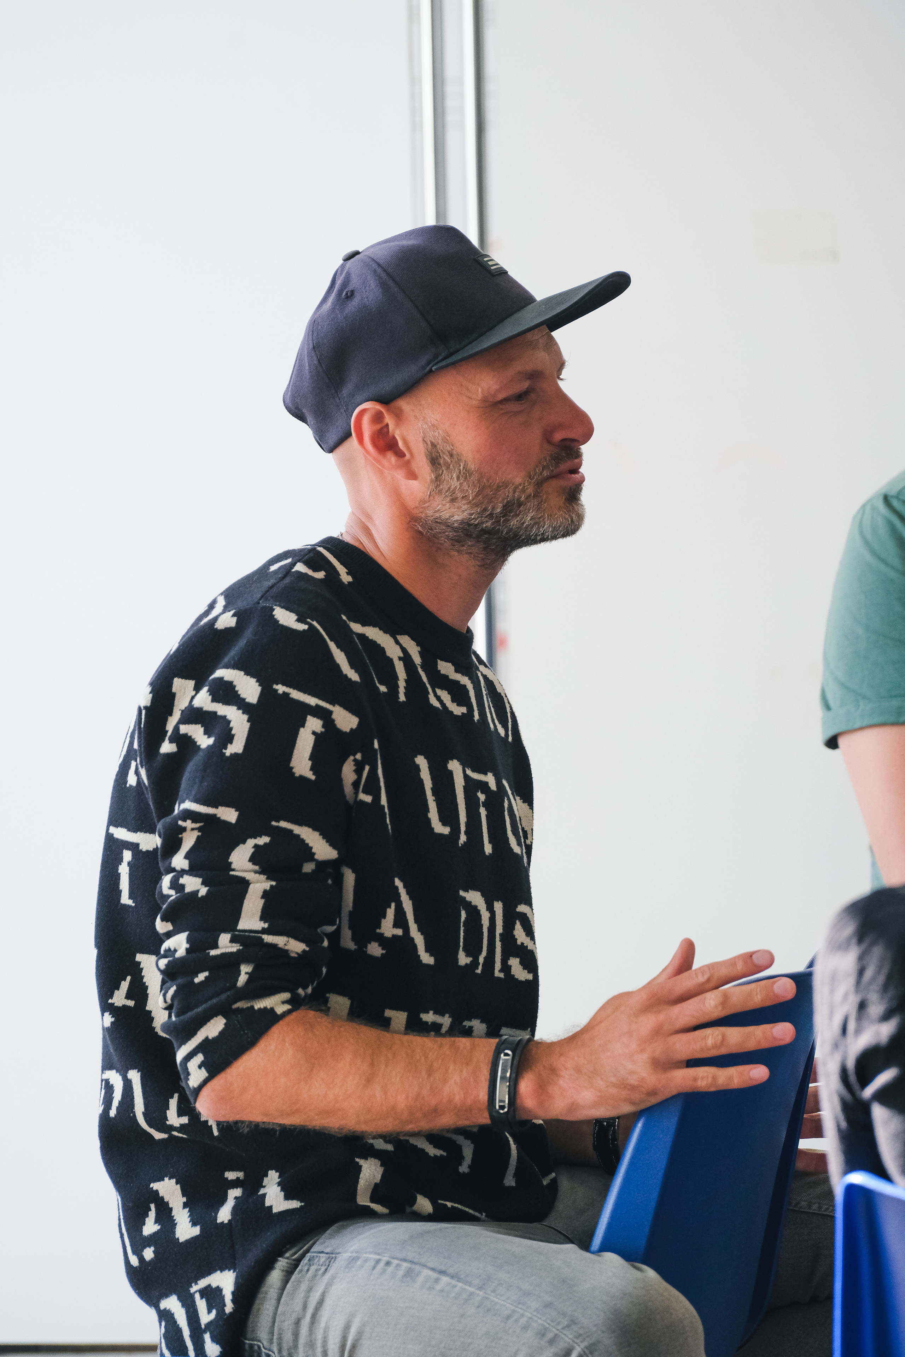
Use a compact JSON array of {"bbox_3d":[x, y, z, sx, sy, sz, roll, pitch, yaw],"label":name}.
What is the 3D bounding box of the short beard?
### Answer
[{"bbox_3d":[0.039,-0.137,6.600,0.116,0.108,0.140,-8,0,18],"label":"short beard"}]

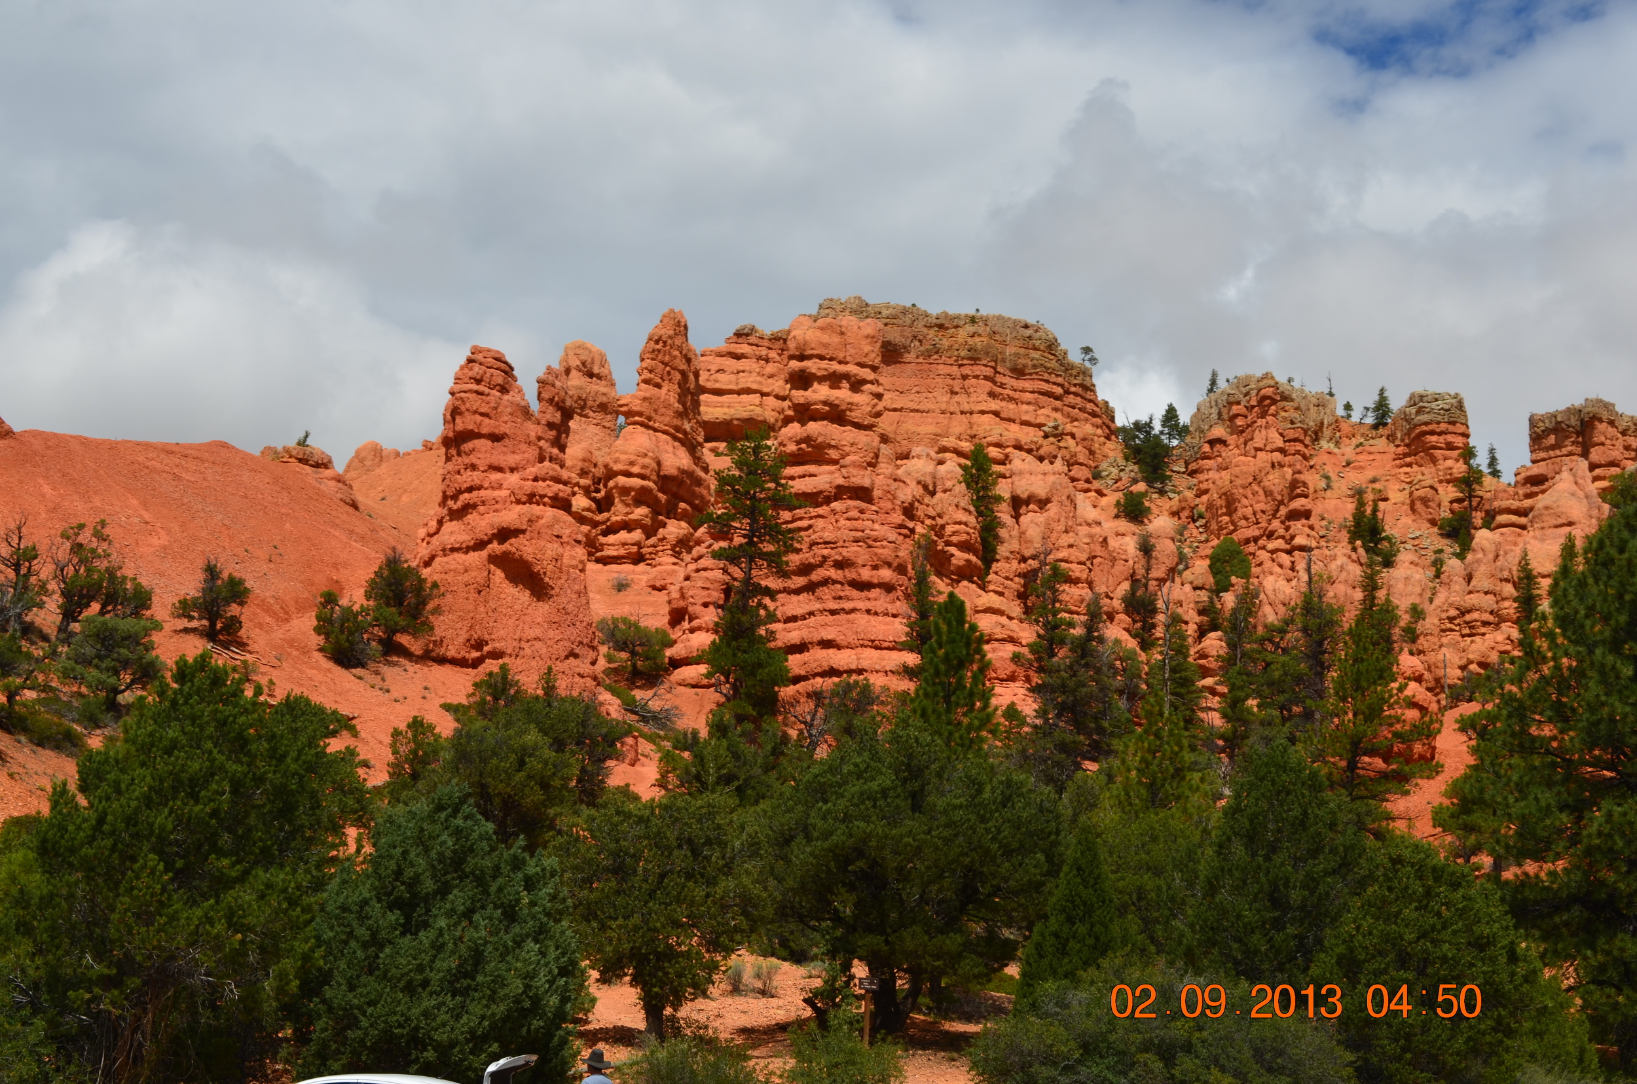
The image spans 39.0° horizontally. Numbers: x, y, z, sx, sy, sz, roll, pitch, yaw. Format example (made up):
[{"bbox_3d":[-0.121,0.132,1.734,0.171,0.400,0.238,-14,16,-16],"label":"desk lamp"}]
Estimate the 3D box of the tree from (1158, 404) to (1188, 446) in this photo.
[{"bbox_3d":[32.914,-10.811,215.001,2.624,4.299,2.492,-1,-12,9],"label":"tree"}]

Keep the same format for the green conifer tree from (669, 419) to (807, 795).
[{"bbox_3d":[-4.098,3.244,115.034,6.590,18.480,6.260,1,-12,-2],"label":"green conifer tree"}]

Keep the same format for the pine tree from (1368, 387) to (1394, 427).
[{"bbox_3d":[64.441,-15.520,265.000,2.780,5.010,2.780,-3,-13,14],"label":"pine tree"}]

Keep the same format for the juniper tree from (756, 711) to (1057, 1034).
[{"bbox_3d":[1.741,6.365,45.000,5.890,6.240,5.600,0,-13,2],"label":"juniper tree"}]

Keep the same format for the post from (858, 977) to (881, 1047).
[{"bbox_3d":[0.951,8.785,43.000,0.380,1.373,0.120,0,-12,1],"label":"post"}]

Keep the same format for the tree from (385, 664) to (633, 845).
[{"bbox_3d":[-8.791,6.173,66.000,6.820,5.450,5.800,2,-13,-7],"label":"tree"}]

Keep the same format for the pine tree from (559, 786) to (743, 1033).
[{"bbox_3d":[-3.066,6.897,43.000,3.540,4.560,3.360,1,-13,-4],"label":"pine tree"}]

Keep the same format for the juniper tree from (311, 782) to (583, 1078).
[{"bbox_3d":[-5.496,5.781,34.000,4.130,4.410,4.130,2,-13,-9],"label":"juniper tree"}]

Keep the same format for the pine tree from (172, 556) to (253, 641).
[{"bbox_3d":[-27.768,2.598,106.000,3.690,3.940,3.510,3,-13,-15],"label":"pine tree"}]

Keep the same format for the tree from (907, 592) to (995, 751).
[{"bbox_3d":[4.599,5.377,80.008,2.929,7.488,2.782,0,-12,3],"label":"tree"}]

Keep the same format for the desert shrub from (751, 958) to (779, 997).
[{"bbox_3d":[-1.230,9.996,53.000,0.647,0.921,0.614,1,-12,-1],"label":"desert shrub"}]

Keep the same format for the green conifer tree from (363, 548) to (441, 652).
[{"bbox_3d":[-19.429,2.702,108.000,3.580,4.980,3.400,2,-13,-10],"label":"green conifer tree"}]

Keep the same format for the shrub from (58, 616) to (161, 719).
[{"bbox_3d":[-28.118,4.793,92.000,4.120,4.010,3.910,4,-13,-17],"label":"shrub"}]

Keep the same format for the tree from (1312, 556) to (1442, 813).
[{"bbox_3d":[22.919,6.149,95.015,4.940,11.228,4.693,-2,-13,13],"label":"tree"}]

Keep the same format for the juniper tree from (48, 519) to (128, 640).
[{"bbox_3d":[-27.819,1.518,88.003,2.848,4.759,2.706,5,-13,-17],"label":"juniper tree"}]

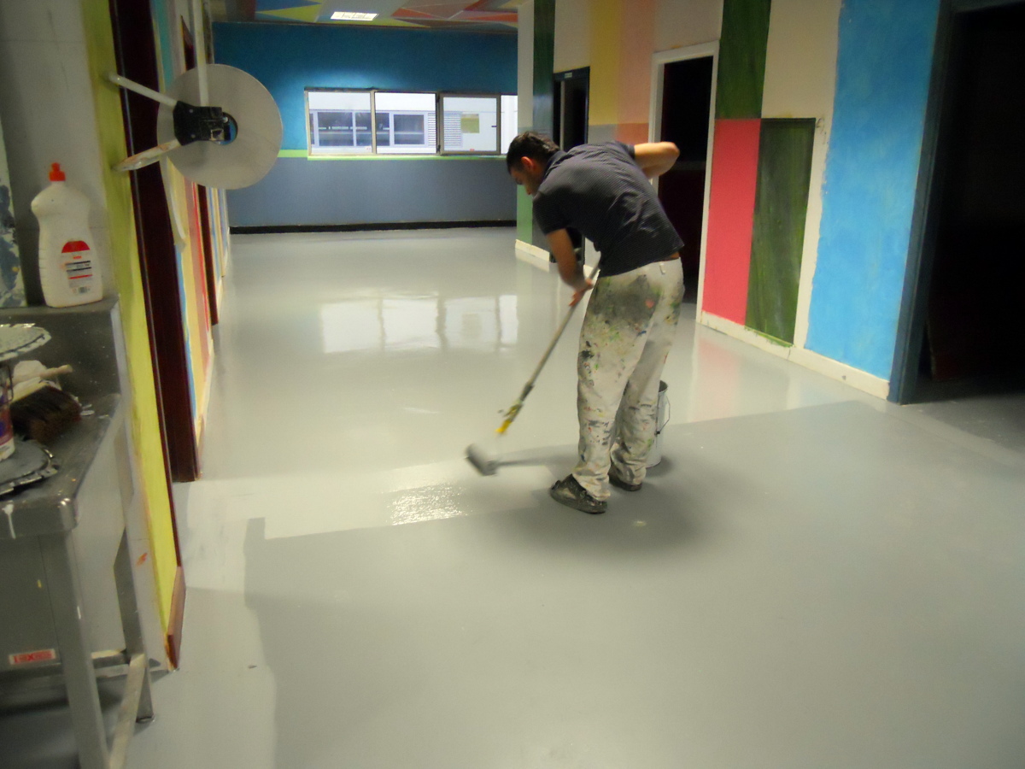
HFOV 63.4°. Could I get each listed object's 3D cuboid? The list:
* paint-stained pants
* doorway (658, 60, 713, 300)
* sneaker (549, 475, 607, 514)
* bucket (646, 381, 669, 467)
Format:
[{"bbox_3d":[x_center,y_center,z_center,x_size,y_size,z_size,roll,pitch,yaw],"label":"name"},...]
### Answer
[{"bbox_3d":[0.473,-0.021,3.360,0.370,1.000,0.430,12,21,36],"label":"paint-stained pants"},{"bbox_3d":[1.433,-1.650,7.037,0.120,2.080,0.930,-5,17,-17],"label":"doorway"},{"bbox_3d":[0.277,0.441,3.480,0.107,0.115,0.285,-16,23,-42],"label":"sneaker"},{"bbox_3d":[0.585,0.180,3.910,0.280,0.370,0.280,0,17,0],"label":"bucket"}]

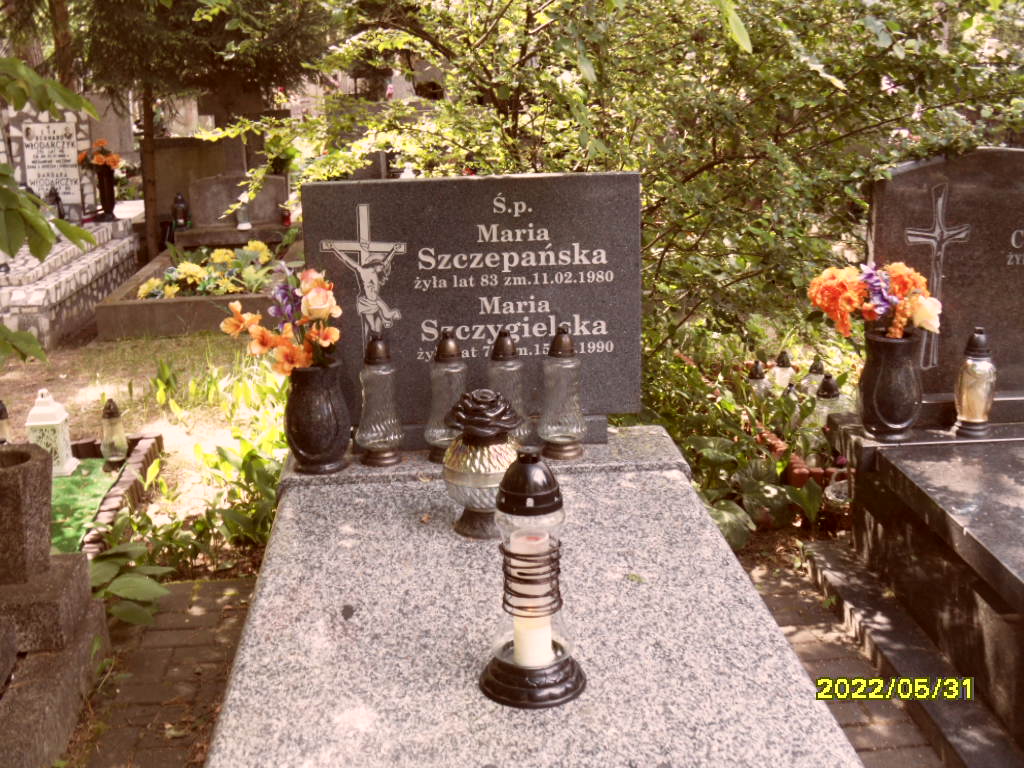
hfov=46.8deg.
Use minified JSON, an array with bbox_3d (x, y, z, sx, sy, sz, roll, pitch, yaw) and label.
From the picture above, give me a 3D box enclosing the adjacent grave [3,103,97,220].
[{"bbox_3d":[-3.406,-1.652,8.768,0.620,0.870,0.160,-2,15,-5],"label":"adjacent grave"}]

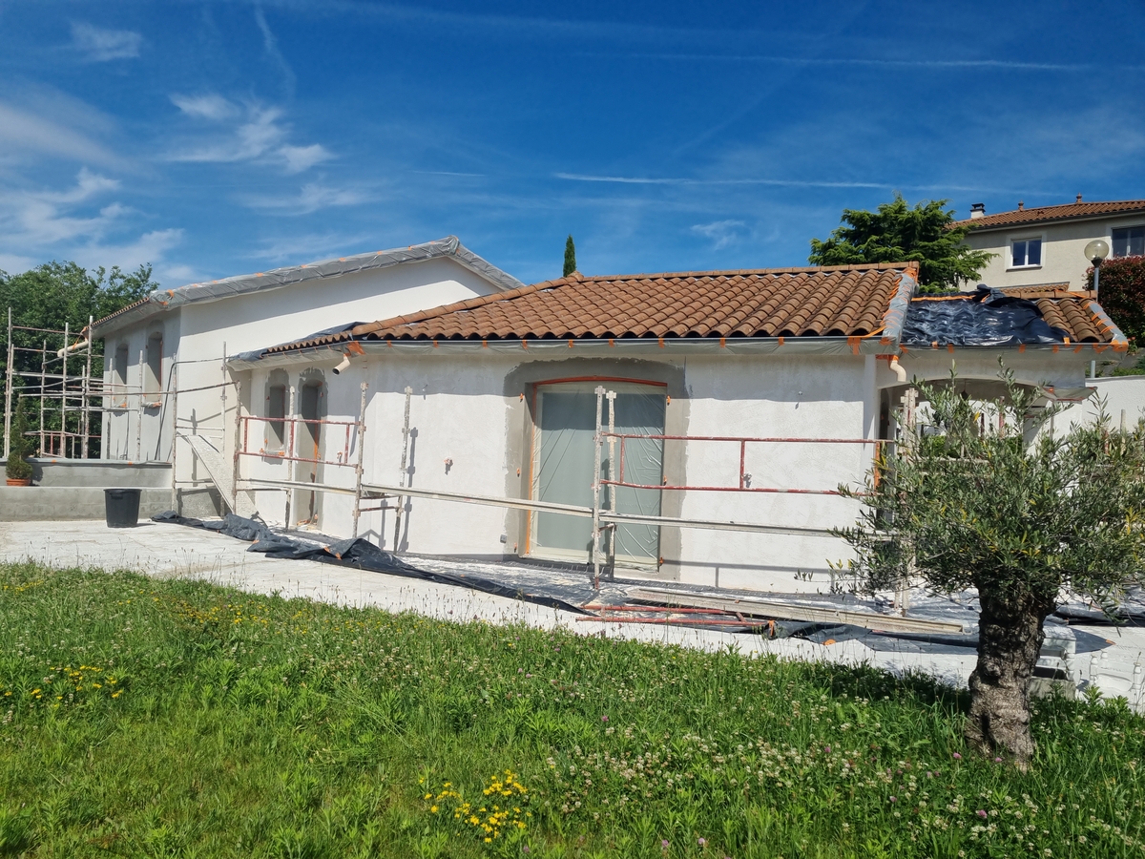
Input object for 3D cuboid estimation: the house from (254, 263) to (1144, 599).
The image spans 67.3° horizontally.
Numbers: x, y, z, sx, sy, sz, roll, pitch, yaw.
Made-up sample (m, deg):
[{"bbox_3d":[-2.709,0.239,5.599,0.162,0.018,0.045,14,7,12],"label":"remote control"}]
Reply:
[{"bbox_3d":[0.742,-0.404,14.240,13.000,4.300,8.800,2,-1,22],"label":"house"}]

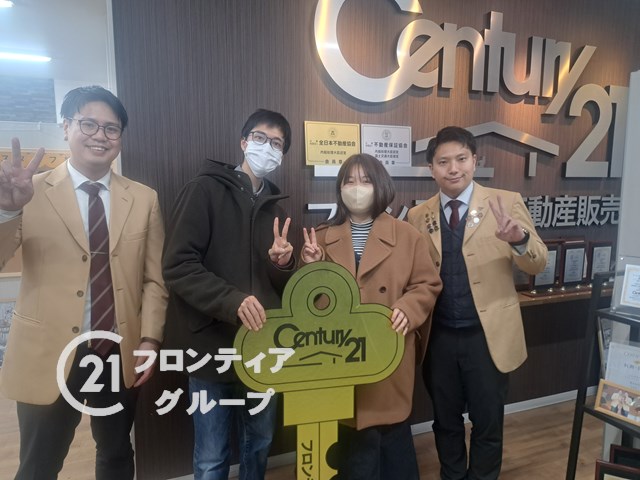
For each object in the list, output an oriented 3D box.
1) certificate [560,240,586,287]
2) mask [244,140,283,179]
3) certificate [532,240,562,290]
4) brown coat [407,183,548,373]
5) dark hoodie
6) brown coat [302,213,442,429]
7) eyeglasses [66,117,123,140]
[{"bbox_3d":[1.557,0.147,2.720,0.190,0.285,0.030,-3,8,-18],"label":"certificate"},{"bbox_3d":[-0.184,-0.260,1.443,0.130,0.113,0.078,16,6,-21],"label":"mask"},{"bbox_3d":[1.351,0.155,2.652,0.195,0.290,0.030,-3,8,-18],"label":"certificate"},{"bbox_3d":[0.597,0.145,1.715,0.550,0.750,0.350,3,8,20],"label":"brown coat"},{"bbox_3d":[-0.323,0.106,1.600,0.480,0.780,0.370,-4,8,-26],"label":"dark hoodie"},{"bbox_3d":[0.195,0.304,1.716,0.530,0.830,0.360,2,8,13],"label":"brown coat"},{"bbox_3d":[-0.706,-0.352,1.382,0.138,0.046,0.140,2,11,-45],"label":"eyeglasses"}]

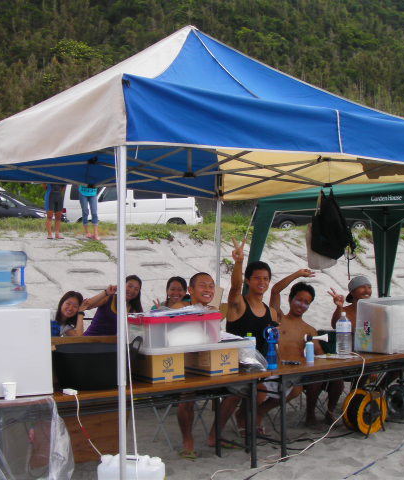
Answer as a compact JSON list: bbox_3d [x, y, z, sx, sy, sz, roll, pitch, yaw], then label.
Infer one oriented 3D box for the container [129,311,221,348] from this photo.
[{"bbox_3d":[-0.197,0.530,4.241,0.560,0.175,0.330,1,-1,-35],"label":"container"}]

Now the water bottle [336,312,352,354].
[{"bbox_3d":[1.035,0.673,5.100,0.105,0.305,0.100,0,0,12],"label":"water bottle"}]

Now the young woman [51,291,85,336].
[{"bbox_3d":[-1.020,0.900,5.200,0.460,1.020,0.650,0,0,-18],"label":"young woman"}]

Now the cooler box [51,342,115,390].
[{"bbox_3d":[-0.593,0.703,3.993,0.420,0.210,0.350,1,-1,-35],"label":"cooler box"}]

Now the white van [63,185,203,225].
[{"bbox_3d":[-2.250,-1.360,22.800,4.500,1.950,1.720,0,0,13],"label":"white van"}]

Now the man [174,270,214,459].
[{"bbox_3d":[-0.070,0.800,4.780,0.470,1.190,0.660,0,0,-20],"label":"man"}]

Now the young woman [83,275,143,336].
[{"bbox_3d":[-0.670,0.830,5.200,0.520,1.150,0.680,0,0,-18],"label":"young woman"}]

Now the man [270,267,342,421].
[{"bbox_3d":[0.806,0.810,5.420,0.550,1.150,0.620,0,-1,-10],"label":"man"}]

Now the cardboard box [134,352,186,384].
[{"bbox_3d":[-0.266,0.728,4.144,0.213,0.168,0.280,1,-1,-35],"label":"cardboard box"}]

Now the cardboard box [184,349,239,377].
[{"bbox_3d":[0.060,0.733,4.372,0.213,0.168,0.280,1,-1,-35],"label":"cardboard box"}]

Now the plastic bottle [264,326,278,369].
[{"bbox_3d":[0.446,0.690,4.482,0.095,0.275,0.085,0,-1,0],"label":"plastic bottle"}]

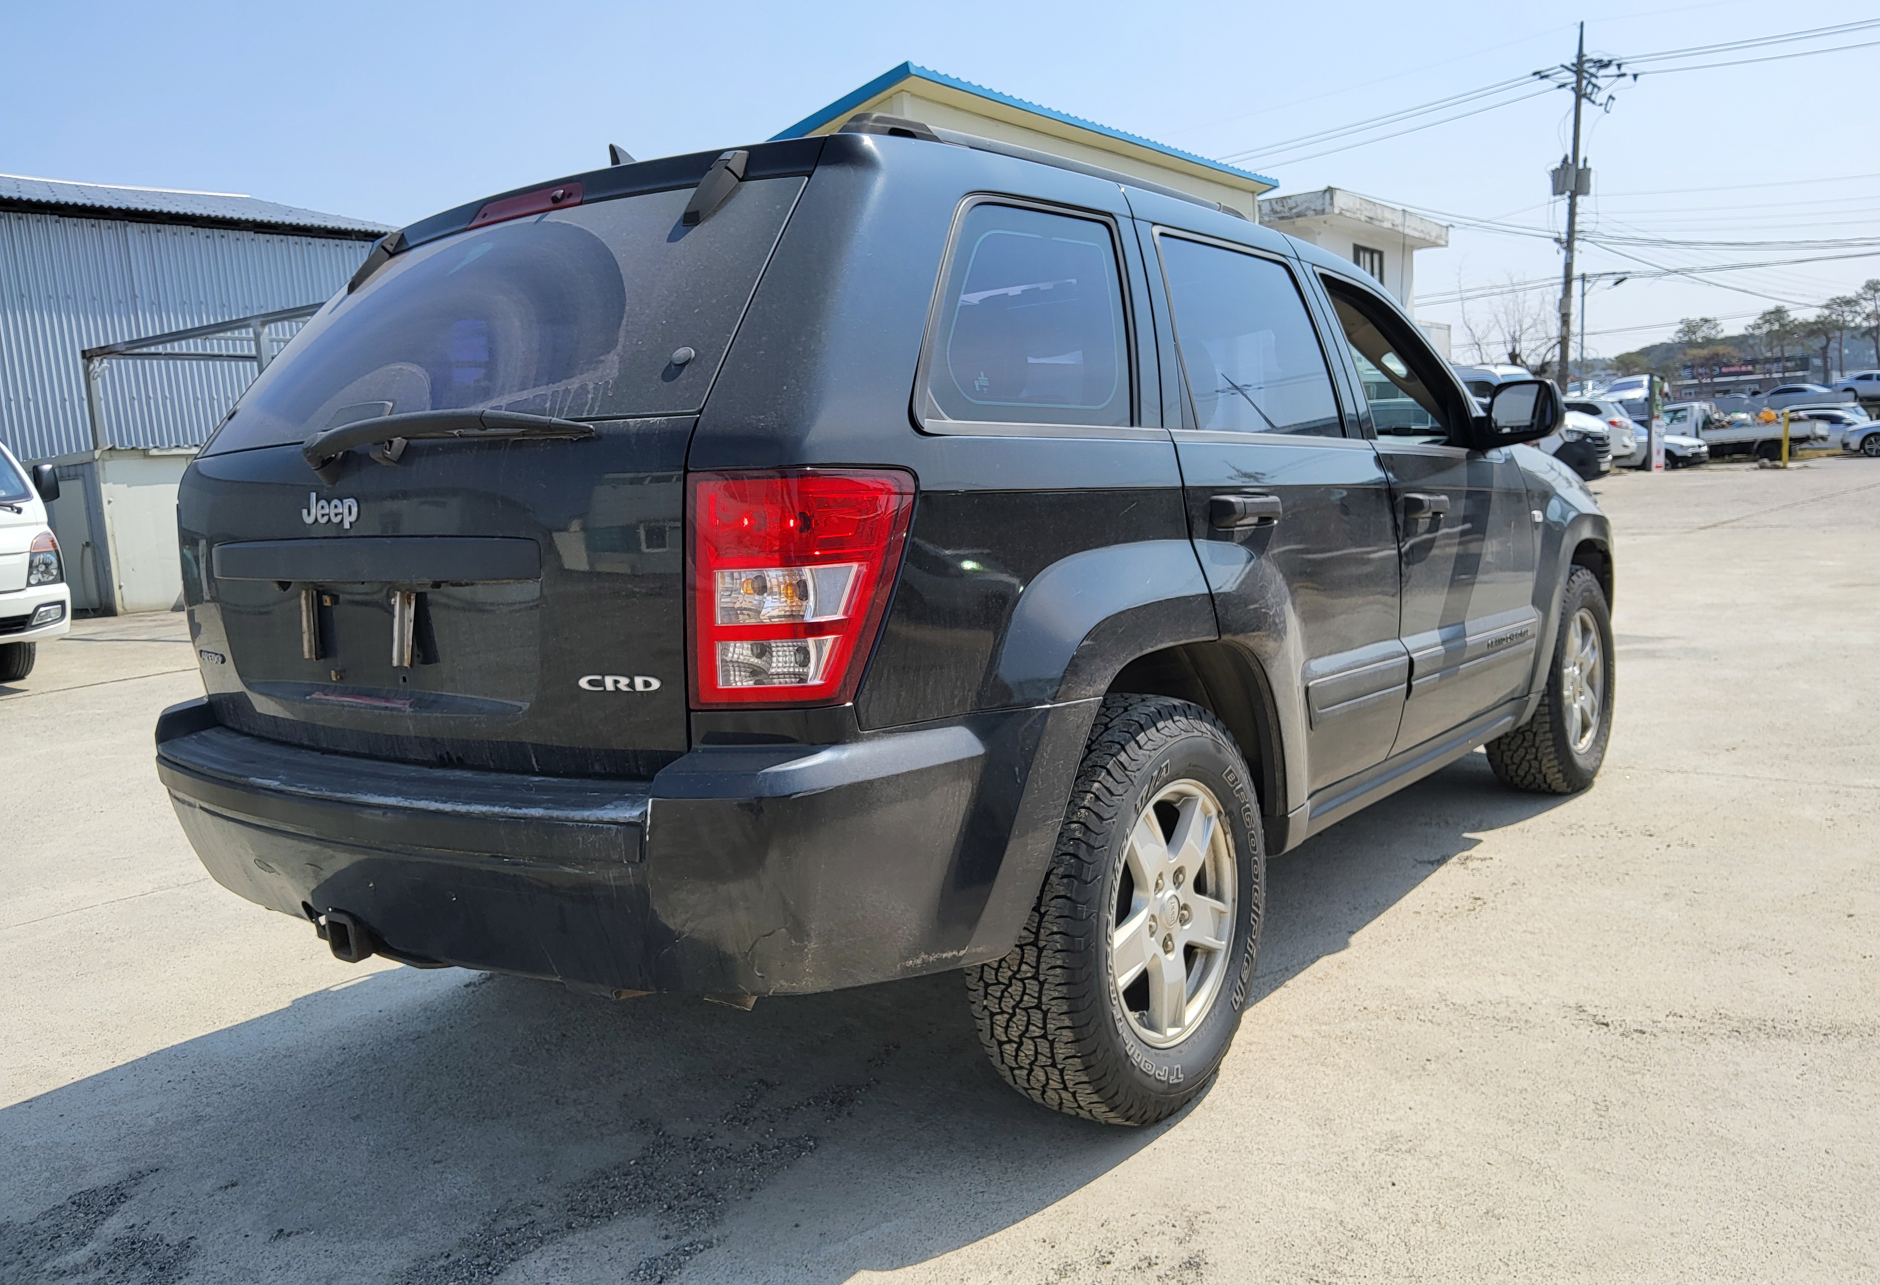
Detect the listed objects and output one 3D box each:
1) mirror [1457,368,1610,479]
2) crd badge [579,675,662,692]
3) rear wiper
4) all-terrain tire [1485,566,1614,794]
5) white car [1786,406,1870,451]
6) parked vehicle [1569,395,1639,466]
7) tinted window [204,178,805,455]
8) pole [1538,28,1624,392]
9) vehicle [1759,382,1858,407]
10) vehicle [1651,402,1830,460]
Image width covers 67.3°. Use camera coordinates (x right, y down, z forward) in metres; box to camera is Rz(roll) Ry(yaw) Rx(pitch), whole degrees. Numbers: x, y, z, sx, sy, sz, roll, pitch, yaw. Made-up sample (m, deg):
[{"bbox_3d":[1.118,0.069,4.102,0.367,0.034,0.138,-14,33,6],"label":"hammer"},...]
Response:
[{"bbox_3d":[1.472,-0.583,3.590,0.225,0.172,0.140,7,11,42],"label":"mirror"},{"bbox_3d":[-0.427,0.055,1.876,0.140,0.025,0.010,3,9,26],"label":"crd badge"},{"bbox_3d":[-0.696,-0.267,1.956,0.560,0.102,0.090,4,10,31],"label":"rear wiper"},{"bbox_3d":[2.015,0.121,4.662,0.250,0.745,0.745,3,9,40],"label":"all-terrain tire"},{"bbox_3d":[28.154,-6.787,45.000,4.500,1.580,1.820,6,11,38],"label":"white car"},{"bbox_3d":[13.680,-4.720,32.900,4.650,1.700,1.870,3,10,39],"label":"parked vehicle"},{"bbox_3d":[-0.781,-0.506,2.266,1.330,0.500,0.100,3,-32,37],"label":"tinted window"},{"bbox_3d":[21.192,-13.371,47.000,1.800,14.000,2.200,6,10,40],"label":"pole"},{"bbox_3d":[42.870,-12.259,71.000,4.800,1.460,1.830,5,11,45],"label":"vehicle"},{"bbox_3d":[26.077,-6.866,46.000,5.200,2.020,1.750,3,10,39],"label":"vehicle"}]

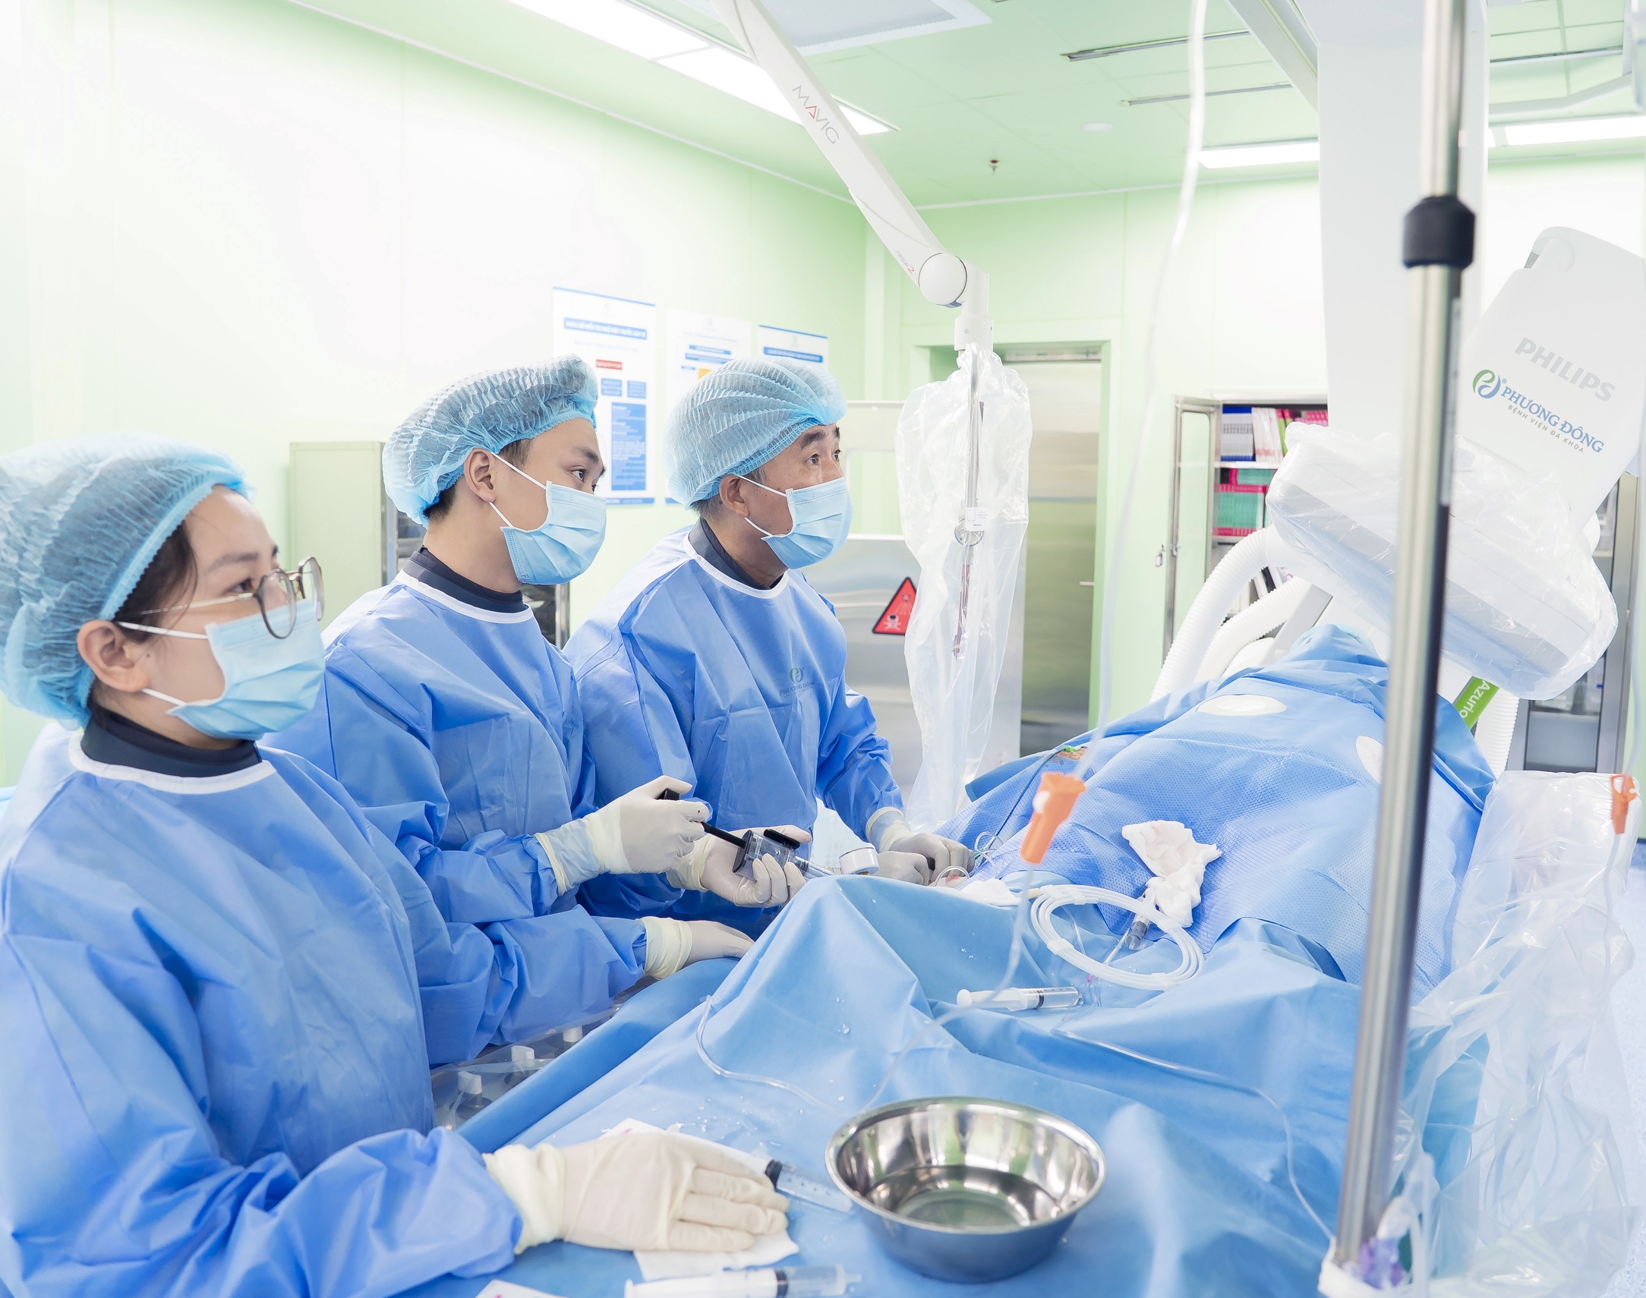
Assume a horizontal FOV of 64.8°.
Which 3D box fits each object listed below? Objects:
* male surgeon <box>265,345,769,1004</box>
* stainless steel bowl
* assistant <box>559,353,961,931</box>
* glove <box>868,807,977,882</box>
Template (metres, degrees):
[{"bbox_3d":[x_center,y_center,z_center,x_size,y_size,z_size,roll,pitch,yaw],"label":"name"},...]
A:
[{"bbox_3d":[-0.335,0.530,1.590,0.540,1.720,0.530,5,9,30],"label":"male surgeon"},{"bbox_3d":[0.103,0.397,0.935,0.198,0.064,0.198,0,7,0],"label":"stainless steel bowl"},{"bbox_3d":[-0.045,0.475,1.860,0.540,1.730,0.530,5,9,33],"label":"assistant"},{"bbox_3d":[0.132,0.262,1.730,0.155,0.085,0.100,22,17,25],"label":"glove"}]

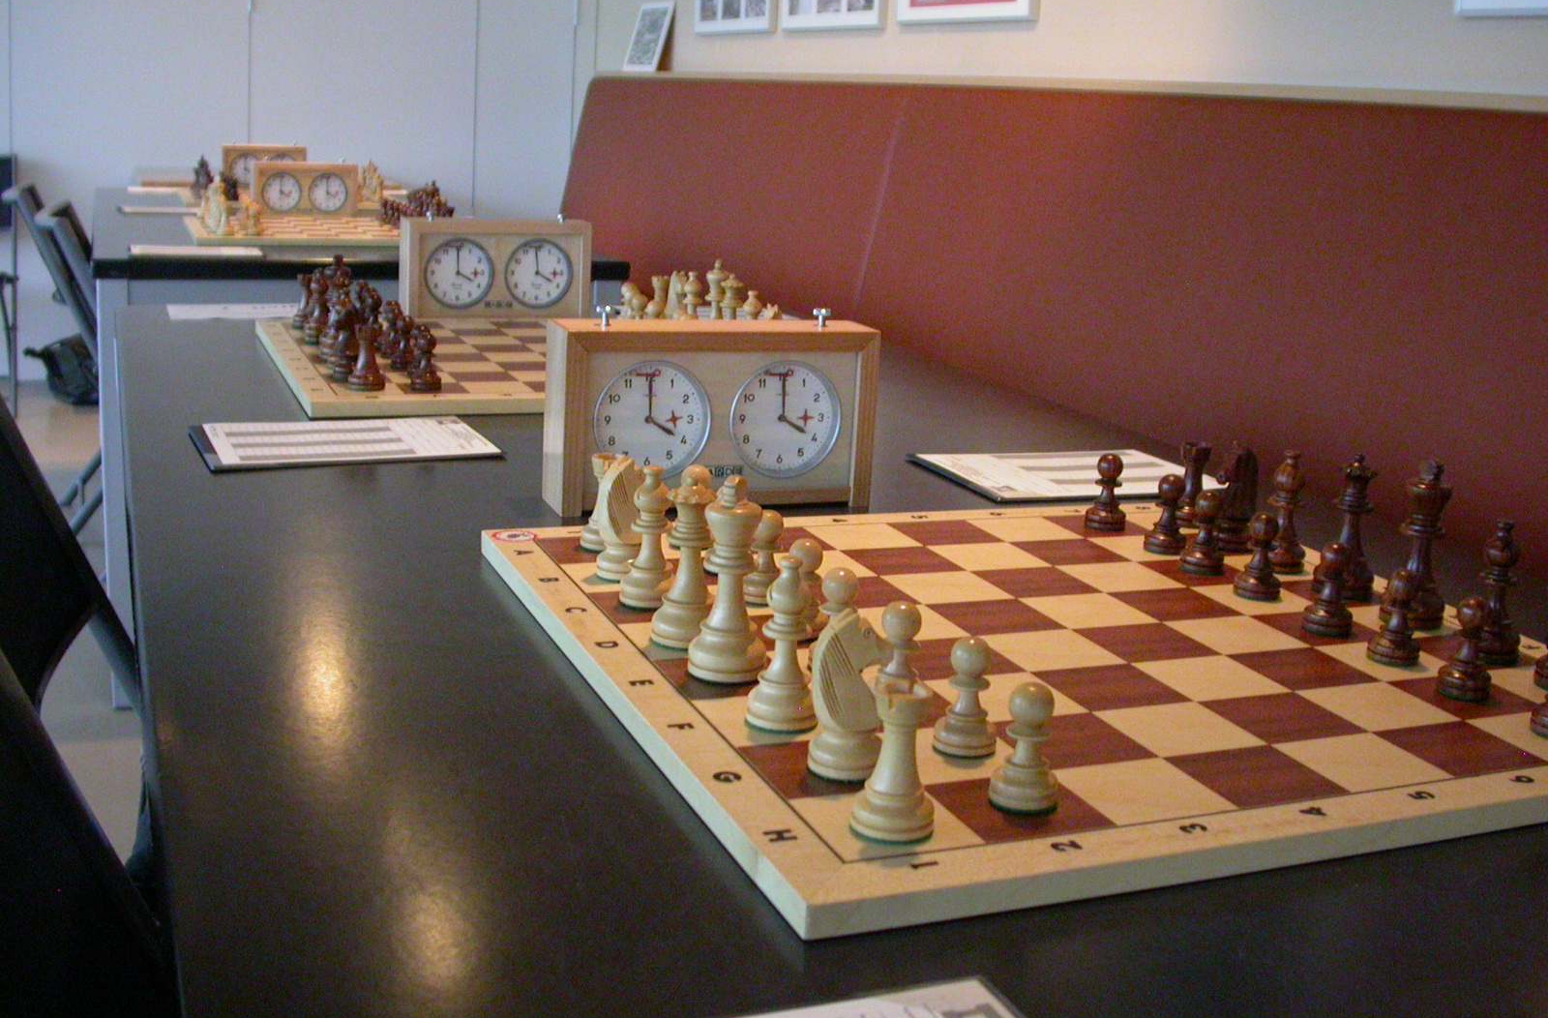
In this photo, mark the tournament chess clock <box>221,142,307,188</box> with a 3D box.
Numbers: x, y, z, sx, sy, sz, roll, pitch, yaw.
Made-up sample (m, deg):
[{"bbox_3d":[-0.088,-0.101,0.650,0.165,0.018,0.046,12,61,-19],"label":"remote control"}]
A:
[{"bbox_3d":[-1.345,-0.893,4.489,0.222,0.125,0.057,-2,14,-21],"label":"tournament chess clock"}]

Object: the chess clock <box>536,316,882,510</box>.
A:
[{"bbox_3d":[-0.043,-0.065,1.191,0.222,0.125,0.057,-2,14,-21],"label":"chess clock"}]

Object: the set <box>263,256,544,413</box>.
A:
[{"bbox_3d":[-0.244,-0.202,1.753,0.522,0.110,0.522,-2,15,-22],"label":"set"}]

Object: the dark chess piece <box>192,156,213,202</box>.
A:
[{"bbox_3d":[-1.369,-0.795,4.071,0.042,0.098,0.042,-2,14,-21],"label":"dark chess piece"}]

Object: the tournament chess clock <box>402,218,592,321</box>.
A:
[{"bbox_3d":[-0.337,-0.288,2.068,0.222,0.125,0.057,-2,15,-22],"label":"tournament chess clock"}]

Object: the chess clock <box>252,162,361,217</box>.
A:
[{"bbox_3d":[-1.002,-0.673,3.631,0.222,0.125,0.057,-4,15,-26],"label":"chess clock"}]

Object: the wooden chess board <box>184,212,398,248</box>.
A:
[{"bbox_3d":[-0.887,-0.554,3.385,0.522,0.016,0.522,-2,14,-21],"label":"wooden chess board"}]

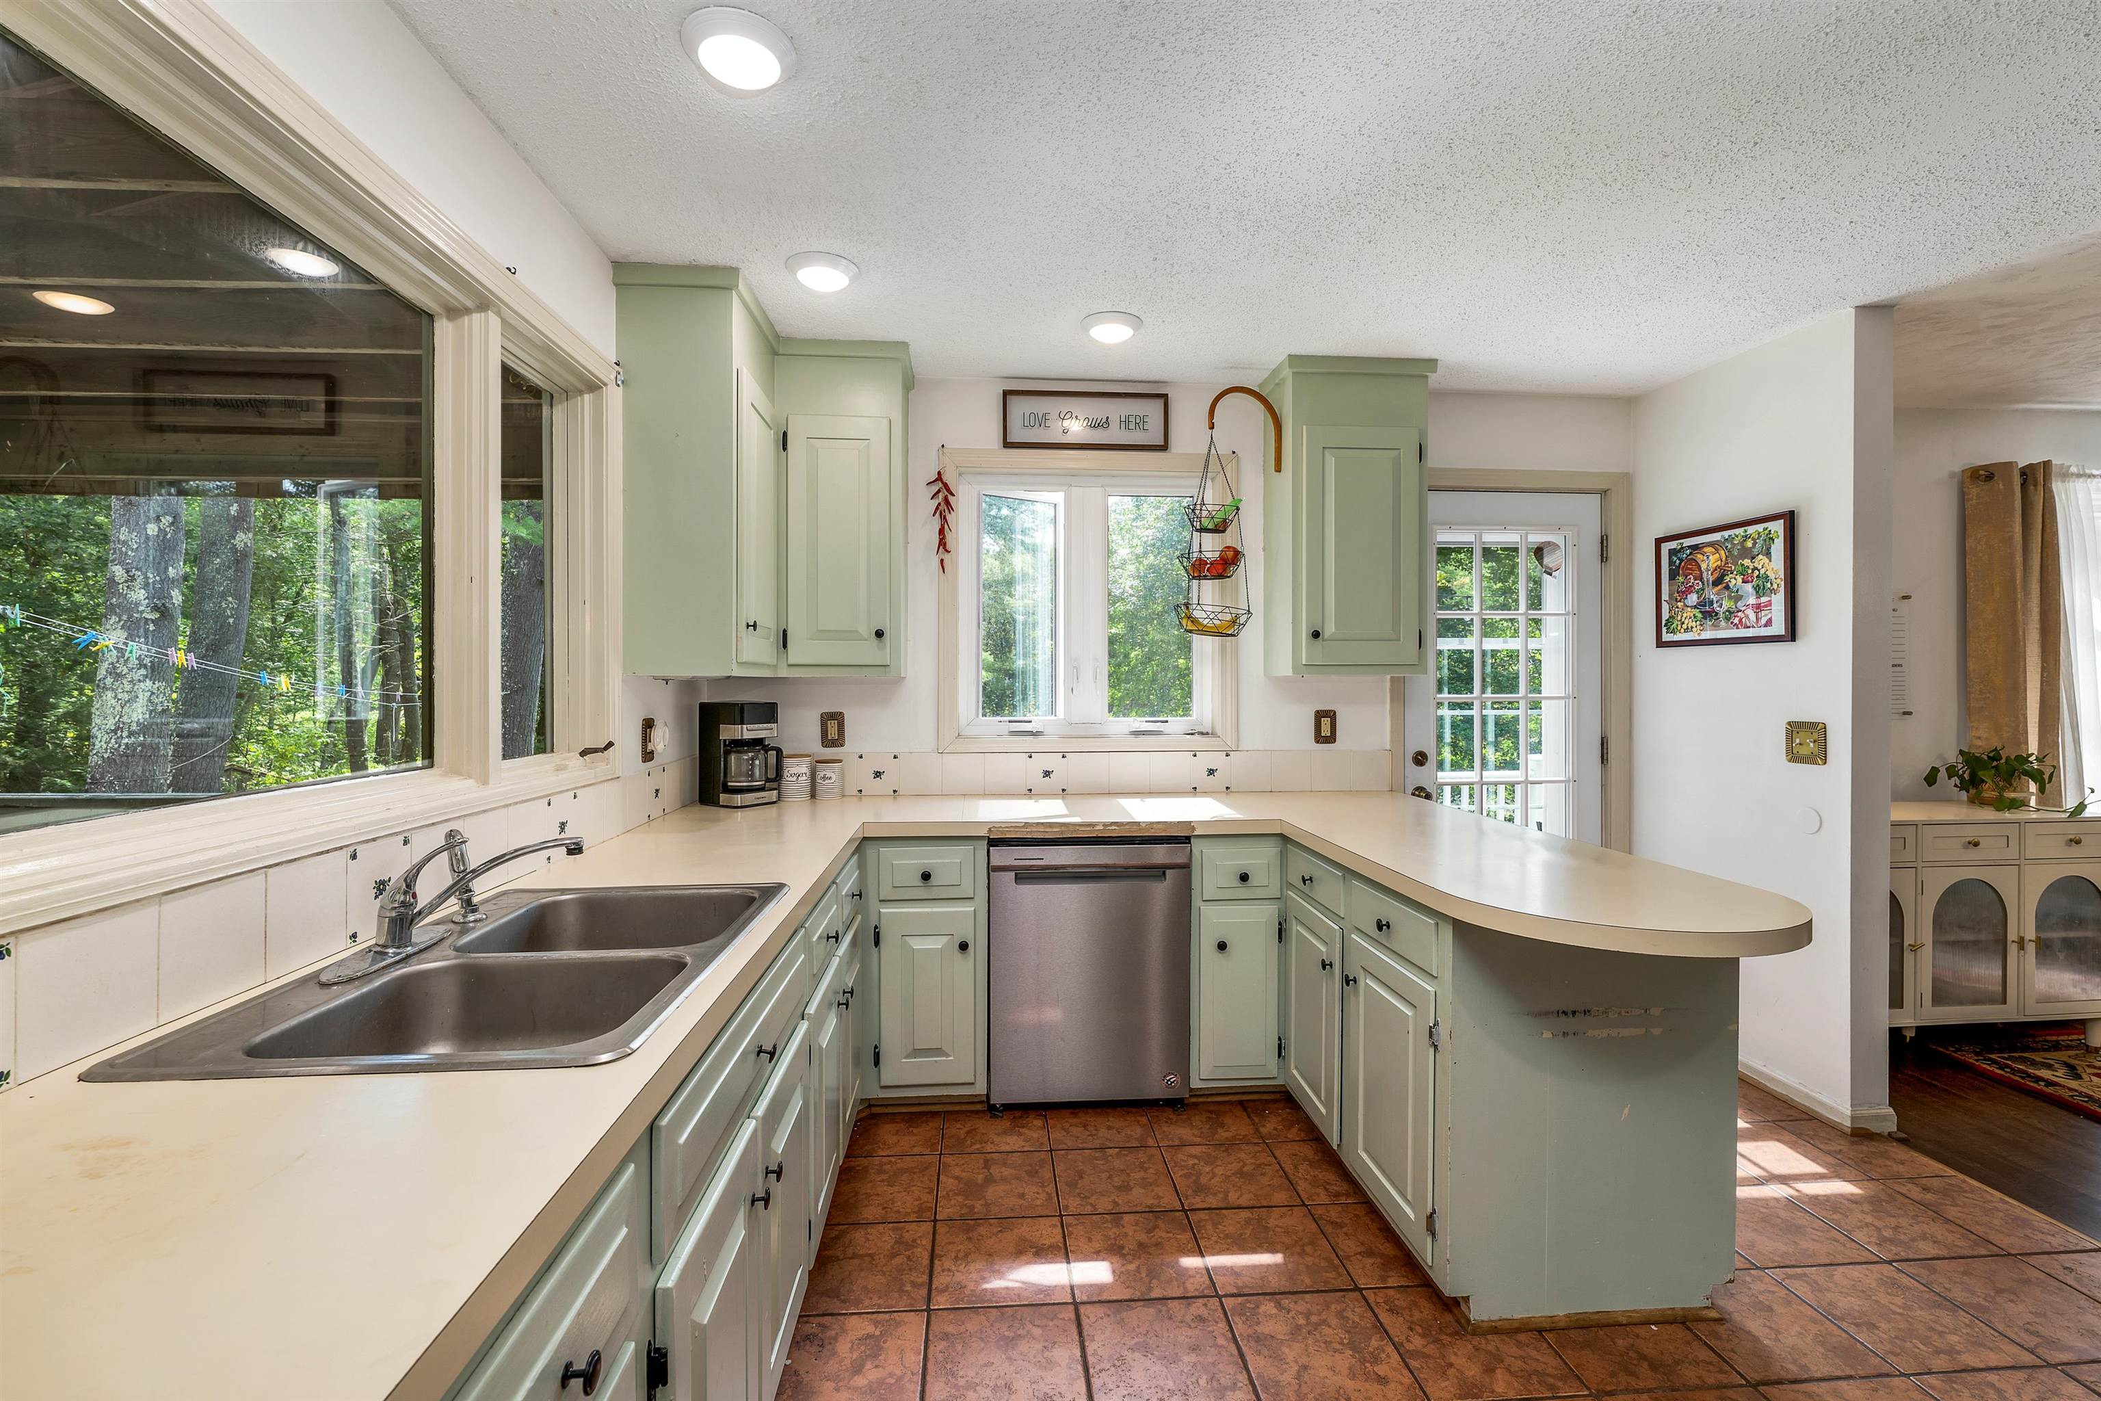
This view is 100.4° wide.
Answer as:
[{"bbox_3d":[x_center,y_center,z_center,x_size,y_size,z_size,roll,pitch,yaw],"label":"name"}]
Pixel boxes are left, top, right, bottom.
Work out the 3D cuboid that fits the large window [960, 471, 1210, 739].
[{"bbox_3d":[0.138,-0.350,3.294,0.955,0.995,0.100,0,1,-4],"label":"large window"}]

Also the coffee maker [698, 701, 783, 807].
[{"bbox_3d":[-1.076,0.182,3.041,0.240,0.348,0.180,1,1,36],"label":"coffee maker"}]

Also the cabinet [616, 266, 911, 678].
[{"bbox_3d":[-0.810,-0.619,2.759,0.710,1.086,0.807,0,1,-4],"label":"cabinet"}]

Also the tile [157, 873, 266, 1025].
[{"bbox_3d":[-1.082,0.313,1.131,0.008,0.154,0.153,0,1,-4],"label":"tile"}]

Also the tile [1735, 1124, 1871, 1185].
[{"bbox_3d":[2.031,1.277,2.466,0.303,0.010,0.303,0,1,-4],"label":"tile"}]

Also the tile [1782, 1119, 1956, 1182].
[{"bbox_3d":[2.316,1.285,2.510,0.240,0.010,0.308,0,1,-4],"label":"tile"}]

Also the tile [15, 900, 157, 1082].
[{"bbox_3d":[-1.032,0.305,0.940,0.008,0.149,0.149,0,1,-4],"label":"tile"}]

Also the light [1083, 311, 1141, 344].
[{"bbox_3d":[0.191,-1.153,2.718,0.188,0.033,0.188,0,1,-4],"label":"light"}]

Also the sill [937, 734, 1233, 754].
[{"bbox_3d":[0.143,0.159,3.279,1.110,0.072,0.080,0,1,-4],"label":"sill"}]

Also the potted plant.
[{"bbox_3d":[3.588,0.299,3.318,0.420,0.240,0.300,0,1,-4],"label":"potted plant"}]

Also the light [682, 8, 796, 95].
[{"bbox_3d":[-0.551,-1.137,1.543,0.196,0.025,0.196,0,1,-4],"label":"light"}]

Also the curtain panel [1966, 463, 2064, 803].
[{"bbox_3d":[3.718,-0.263,3.388,0.350,1.340,0.120,0,1,-4],"label":"curtain panel"}]

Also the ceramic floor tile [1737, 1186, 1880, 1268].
[{"bbox_3d":[1.744,1.281,2.135,0.303,0.010,0.303,0,1,-4],"label":"ceramic floor tile"}]

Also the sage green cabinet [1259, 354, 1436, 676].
[{"bbox_3d":[1.063,-0.634,3.175,0.530,1.087,0.335,0,1,-4],"label":"sage green cabinet"}]

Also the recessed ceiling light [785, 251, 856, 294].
[{"bbox_3d":[-0.611,-1.145,2.354,0.196,0.025,0.196,0,1,-4],"label":"recessed ceiling light"}]

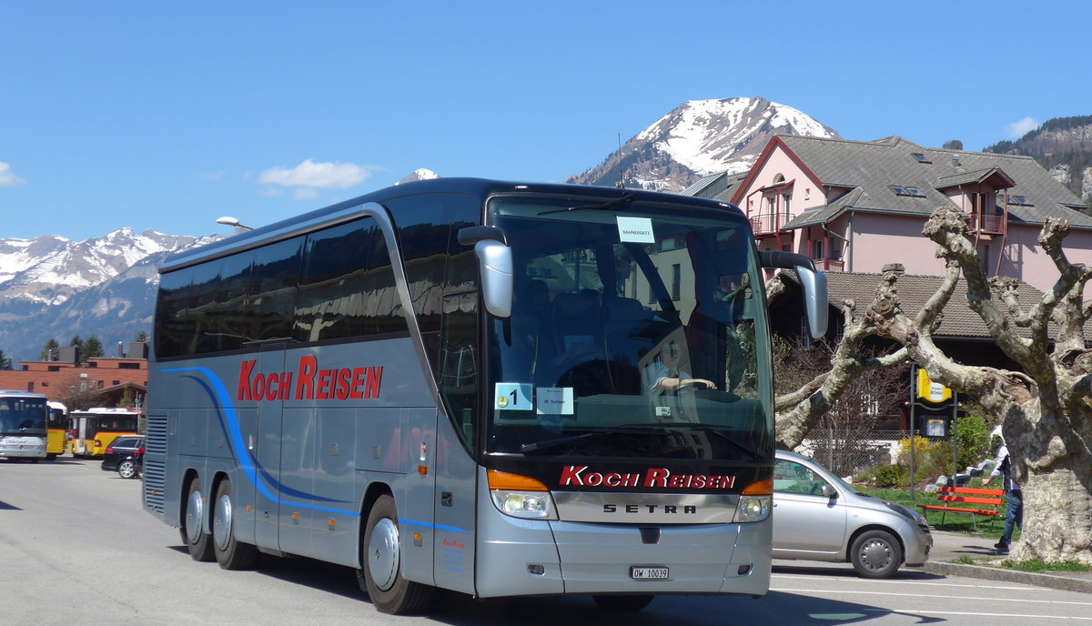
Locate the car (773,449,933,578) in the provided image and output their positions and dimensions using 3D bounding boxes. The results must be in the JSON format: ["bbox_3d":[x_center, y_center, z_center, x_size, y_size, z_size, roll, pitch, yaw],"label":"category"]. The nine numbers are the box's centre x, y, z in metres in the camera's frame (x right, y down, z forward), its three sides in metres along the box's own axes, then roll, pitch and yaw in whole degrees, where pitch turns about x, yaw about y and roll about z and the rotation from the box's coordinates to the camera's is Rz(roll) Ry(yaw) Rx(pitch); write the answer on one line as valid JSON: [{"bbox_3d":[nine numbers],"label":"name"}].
[{"bbox_3d":[3.135,2.483,24.835,3.720,1.540,1.660,1,-4,16],"label":"car"}]

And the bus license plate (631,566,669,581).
[{"bbox_3d":[0.795,1.990,14.929,0.310,0.090,0.020,3,-4,-24],"label":"bus license plate"}]

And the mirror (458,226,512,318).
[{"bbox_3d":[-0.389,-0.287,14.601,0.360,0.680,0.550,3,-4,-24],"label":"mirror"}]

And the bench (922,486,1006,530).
[{"bbox_3d":[7.841,3.727,37.000,0.580,0.780,1.820,4,-4,-30],"label":"bench"}]

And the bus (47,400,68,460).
[{"bbox_3d":[-29.535,6.737,112.133,2.550,3.200,12.000,3,-4,-22],"label":"bus"}]

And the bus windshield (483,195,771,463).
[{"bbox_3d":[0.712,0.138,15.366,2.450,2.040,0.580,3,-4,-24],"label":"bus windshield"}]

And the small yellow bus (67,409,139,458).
[{"bbox_3d":[-26.059,7.023,114.704,2.500,2.950,10.000,3,-4,-22],"label":"small yellow bus"}]

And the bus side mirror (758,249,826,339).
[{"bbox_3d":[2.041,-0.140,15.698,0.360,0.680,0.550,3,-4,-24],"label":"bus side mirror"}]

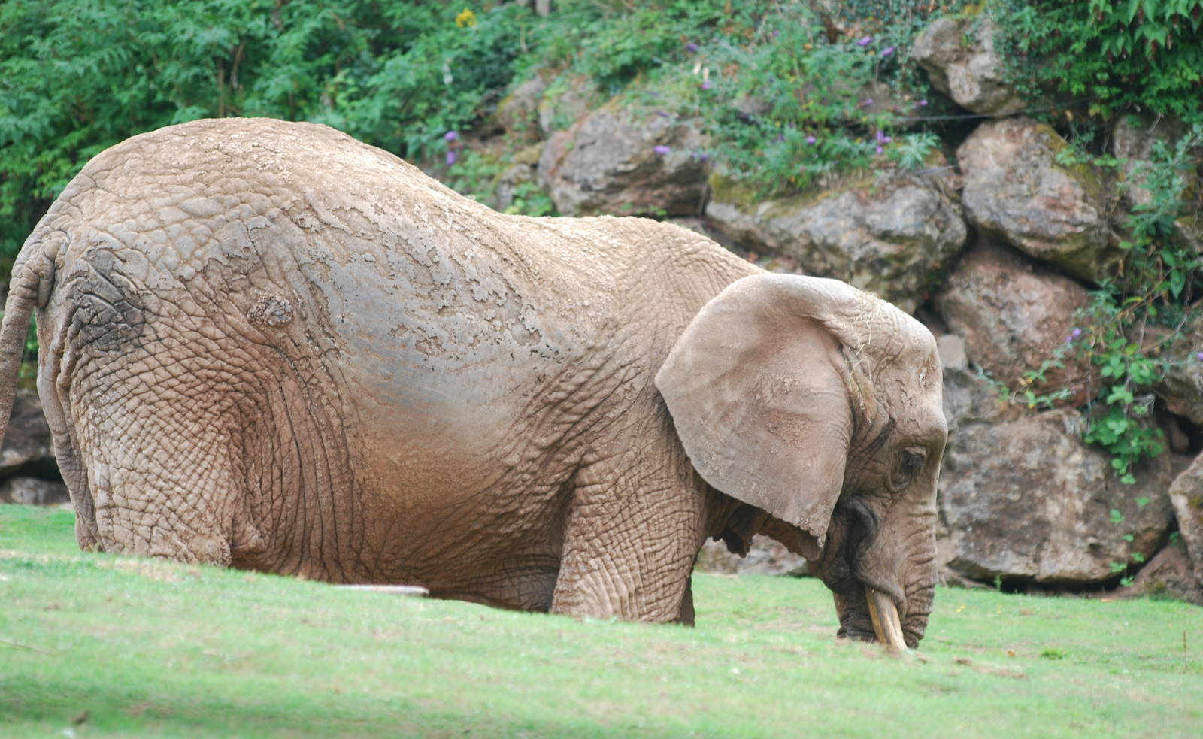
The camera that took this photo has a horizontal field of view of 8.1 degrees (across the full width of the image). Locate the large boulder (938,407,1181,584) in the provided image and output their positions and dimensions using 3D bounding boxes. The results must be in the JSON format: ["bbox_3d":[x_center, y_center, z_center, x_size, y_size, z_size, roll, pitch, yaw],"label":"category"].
[{"bbox_3d":[2.132,0.586,39.700,1.128,0.822,0.850,0,1,6],"label":"large boulder"}]

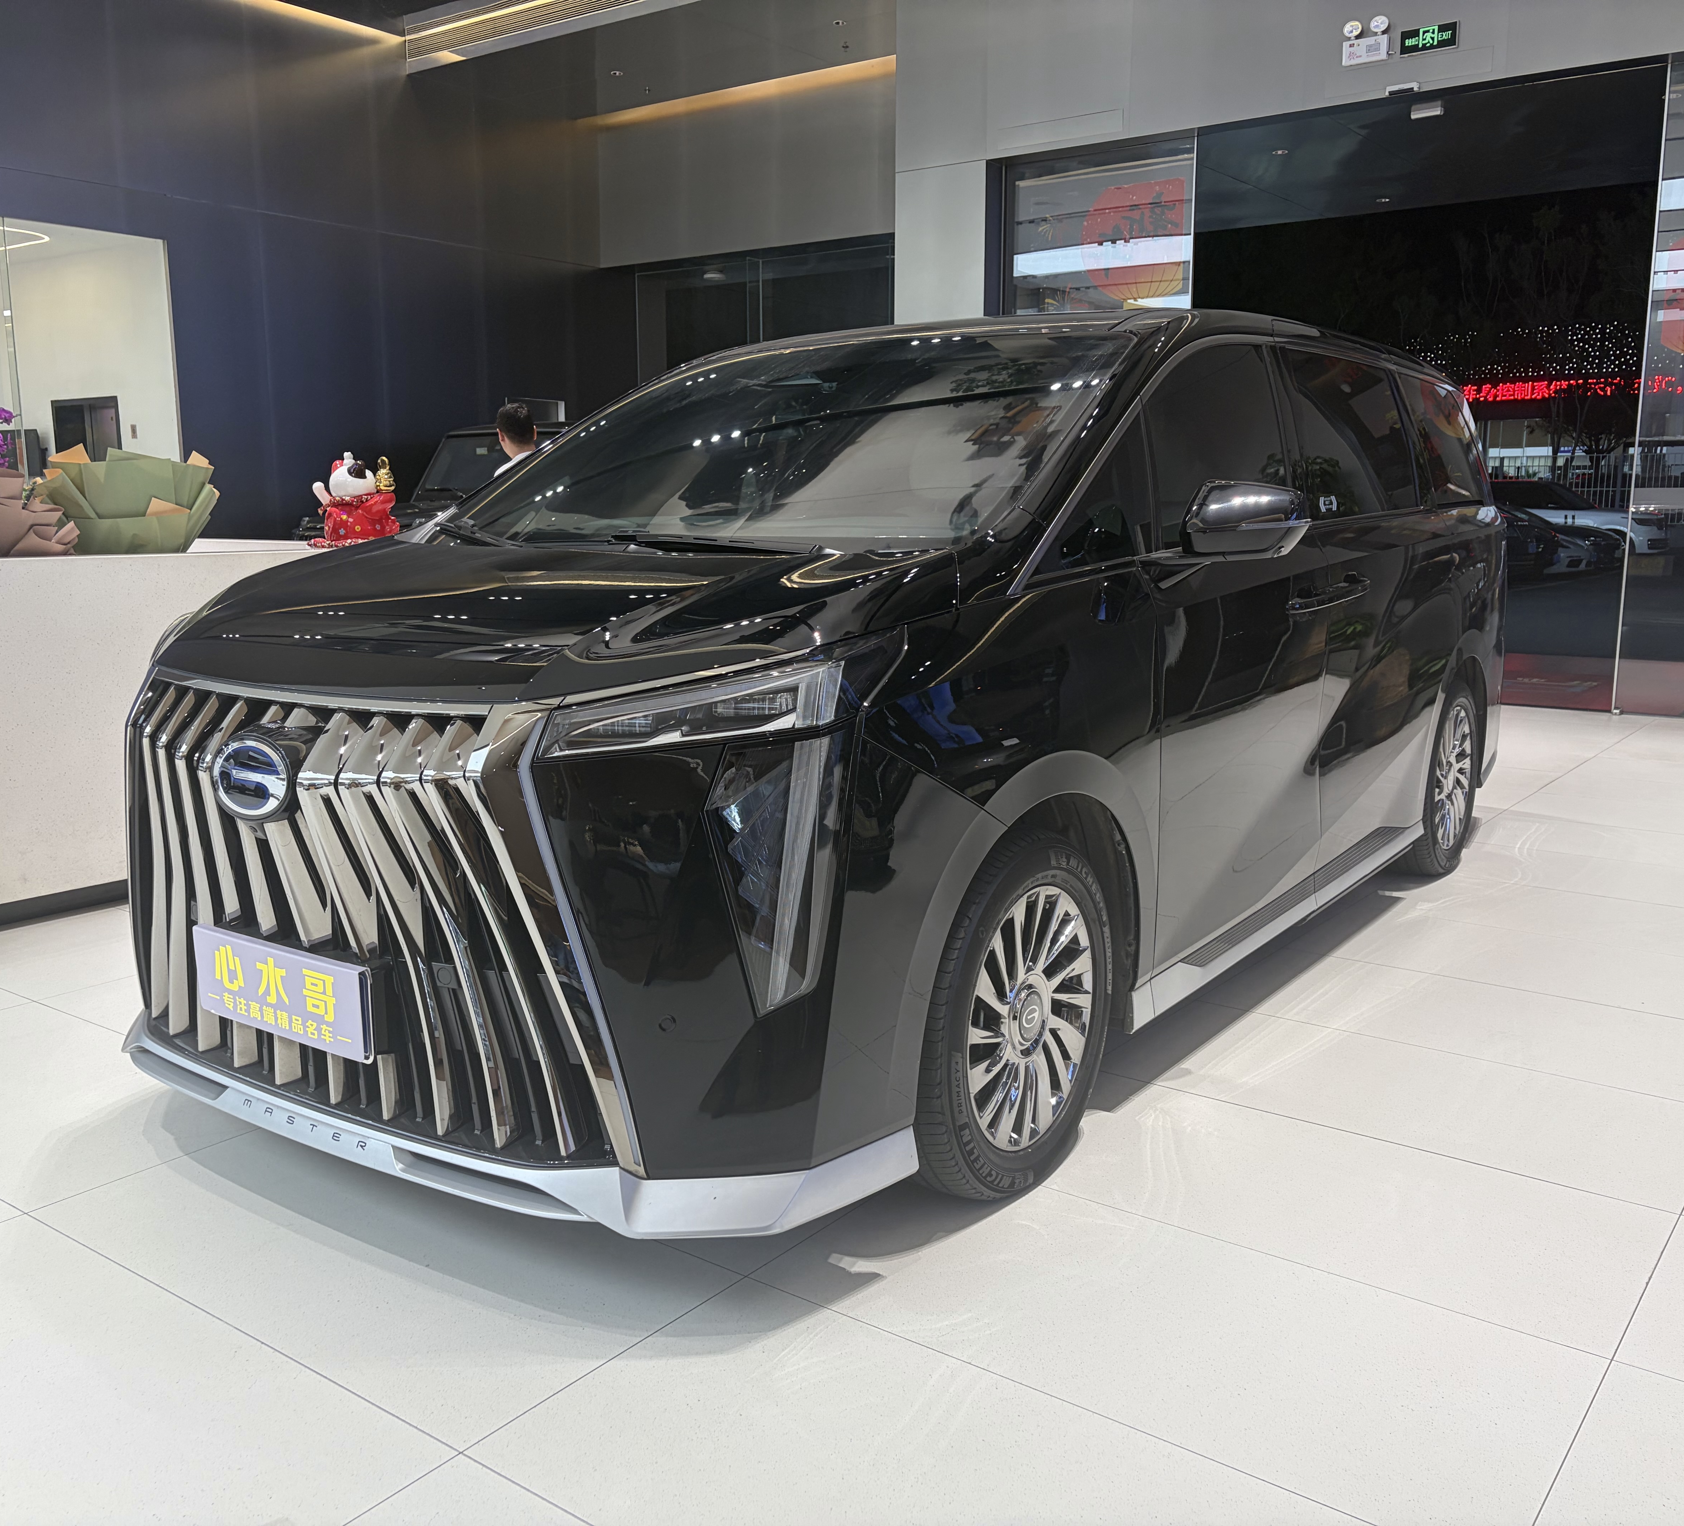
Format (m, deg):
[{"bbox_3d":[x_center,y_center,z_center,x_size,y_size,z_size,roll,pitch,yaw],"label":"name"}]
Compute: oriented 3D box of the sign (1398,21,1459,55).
[{"bbox_3d":[3.543,-4.372,9.223,0.355,0.155,0.030,7,12,37],"label":"sign"}]

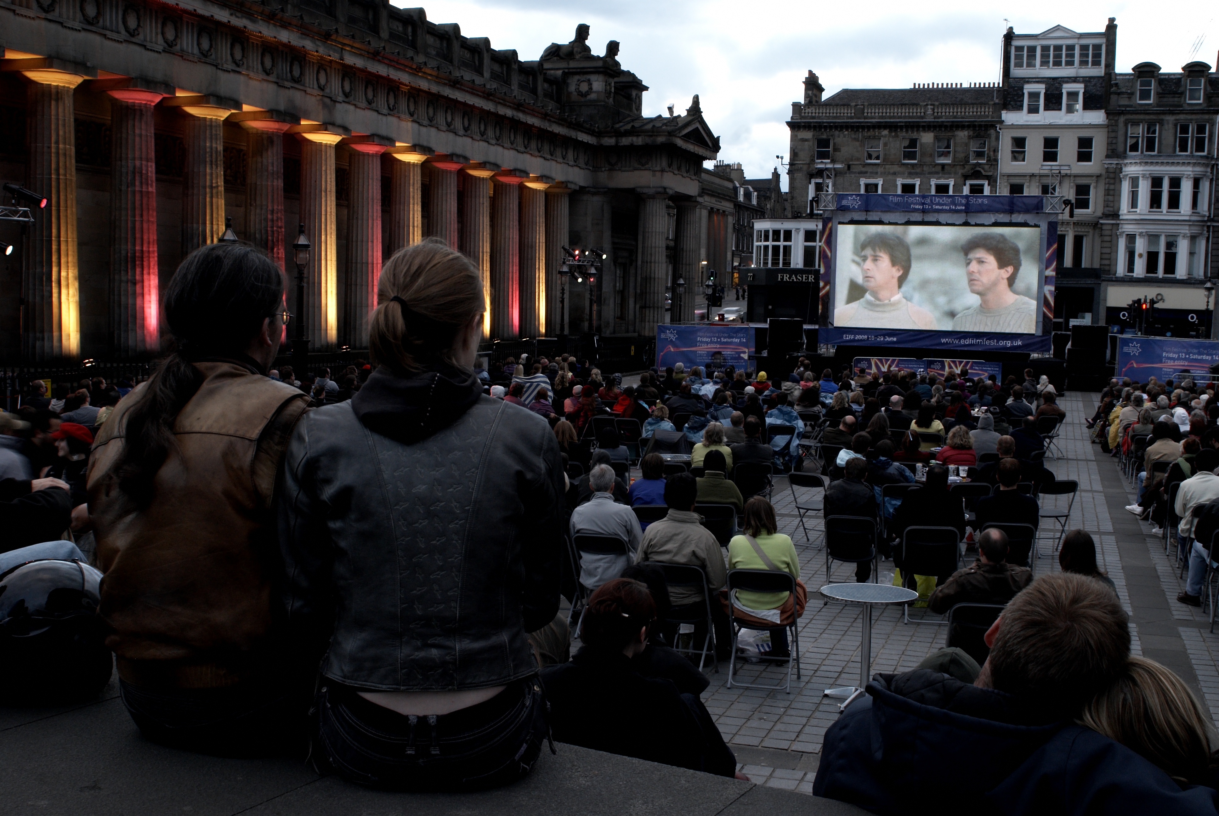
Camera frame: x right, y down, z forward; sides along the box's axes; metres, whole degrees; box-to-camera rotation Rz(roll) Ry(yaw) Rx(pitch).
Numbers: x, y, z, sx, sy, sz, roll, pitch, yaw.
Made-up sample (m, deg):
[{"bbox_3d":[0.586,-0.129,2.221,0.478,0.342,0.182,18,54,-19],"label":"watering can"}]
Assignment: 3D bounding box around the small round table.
[{"bbox_3d":[1.619,1.518,8.320,0.615,0.715,0.615,1,4,0],"label":"small round table"}]

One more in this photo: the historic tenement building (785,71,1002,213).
[{"bbox_3d":[25.425,-16.394,116.224,17.443,23.957,14.000,3,5,19],"label":"historic tenement building"}]

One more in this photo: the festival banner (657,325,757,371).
[{"bbox_3d":[3.711,-2.277,51.000,3.880,1.837,0.100,3,4,14],"label":"festival banner"}]

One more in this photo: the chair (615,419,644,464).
[{"bbox_3d":[0.370,0.550,21.357,0.460,0.790,0.450,3,5,25],"label":"chair"}]

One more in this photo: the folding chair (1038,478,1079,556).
[{"bbox_3d":[4.660,1.151,14.035,0.460,0.790,0.460,1,4,-12],"label":"folding chair"}]

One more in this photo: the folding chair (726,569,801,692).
[{"bbox_3d":[1.026,1.434,8.761,0.460,0.790,0.460,2,4,14],"label":"folding chair"}]

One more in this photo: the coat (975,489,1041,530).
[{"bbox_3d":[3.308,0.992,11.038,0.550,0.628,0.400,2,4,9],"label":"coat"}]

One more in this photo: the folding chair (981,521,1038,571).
[{"bbox_3d":[3.334,1.324,11.138,0.460,0.790,0.460,2,4,12],"label":"folding chair"}]

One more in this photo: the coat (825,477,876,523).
[{"bbox_3d":[2.050,0.929,11.265,0.500,0.684,0.400,2,5,14],"label":"coat"}]

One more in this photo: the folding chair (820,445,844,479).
[{"bbox_3d":[3.077,0.889,17.385,0.459,0.802,0.460,5,6,42],"label":"folding chair"}]

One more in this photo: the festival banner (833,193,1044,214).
[{"bbox_3d":[12.637,-7.838,50.700,7.716,0.680,0.150,3,4,14],"label":"festival banner"}]

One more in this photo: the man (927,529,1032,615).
[{"bbox_3d":[2.303,1.300,8.209,0.620,1.220,0.850,2,4,10],"label":"man"}]

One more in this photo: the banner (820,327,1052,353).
[{"bbox_3d":[11.539,-2.402,46.938,8.040,0.640,0.100,2,4,11],"label":"banner"}]

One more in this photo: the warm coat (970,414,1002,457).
[{"bbox_3d":[4.874,0.435,17.065,0.480,0.740,0.340,2,4,12],"label":"warm coat"}]

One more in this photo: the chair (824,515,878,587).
[{"bbox_3d":[2.132,1.319,11.741,0.460,0.790,0.450,2,4,8],"label":"chair"}]

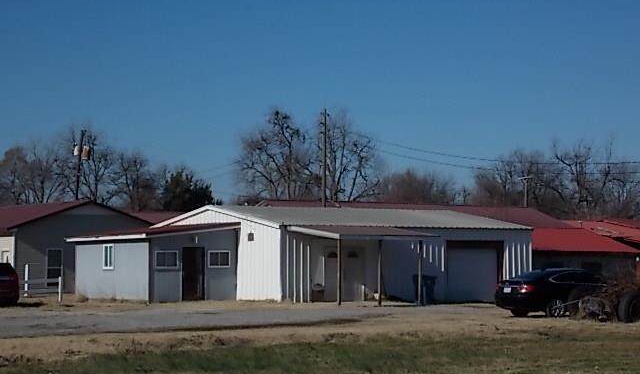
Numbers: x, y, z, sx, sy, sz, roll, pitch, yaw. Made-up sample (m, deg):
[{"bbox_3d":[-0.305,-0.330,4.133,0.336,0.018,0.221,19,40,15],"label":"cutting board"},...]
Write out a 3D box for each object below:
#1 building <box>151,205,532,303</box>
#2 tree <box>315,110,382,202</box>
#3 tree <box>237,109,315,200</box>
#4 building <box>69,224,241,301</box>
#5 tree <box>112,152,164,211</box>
[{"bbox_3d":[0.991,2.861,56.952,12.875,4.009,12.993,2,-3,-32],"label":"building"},{"bbox_3d":[2.202,0.362,100.088,5.780,12.755,5.780,0,-3,0],"label":"tree"},{"bbox_3d":[-3.439,0.356,100.088,6.630,12.755,6.630,0,-3,0],"label":"tree"},{"bbox_3d":[-7.197,3.148,54.215,4.167,3.030,7.944,2,-3,-32],"label":"building"},{"bbox_3d":[-14.727,2.022,105.017,4.641,9.857,4.641,0,-3,0],"label":"tree"}]

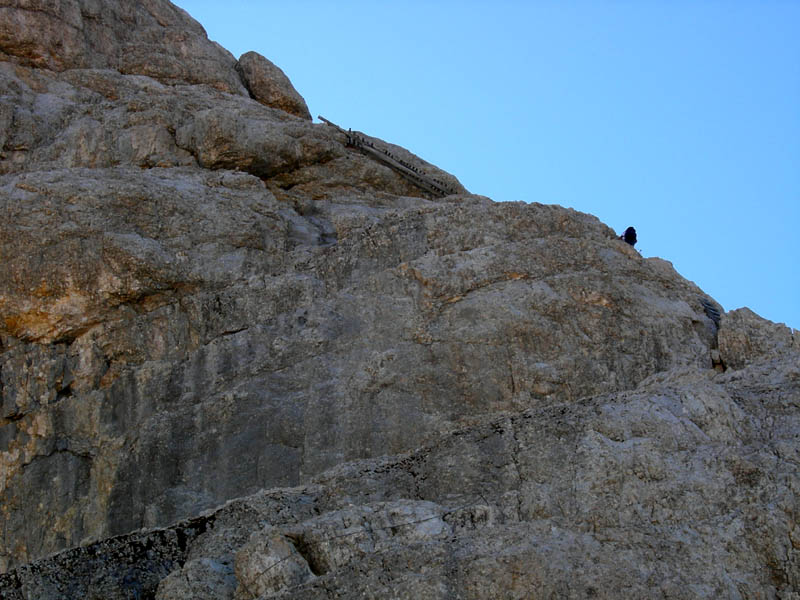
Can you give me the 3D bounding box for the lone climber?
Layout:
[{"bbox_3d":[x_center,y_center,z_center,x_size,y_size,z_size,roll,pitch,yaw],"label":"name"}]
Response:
[{"bbox_3d":[10.397,-2.616,102.000,0.650,1.500,0.650,-20,-32,37],"label":"lone climber"}]

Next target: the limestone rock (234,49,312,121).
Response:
[{"bbox_3d":[-5.966,-10.215,107.000,3.400,3.100,2.700,0,-25,0],"label":"limestone rock"}]

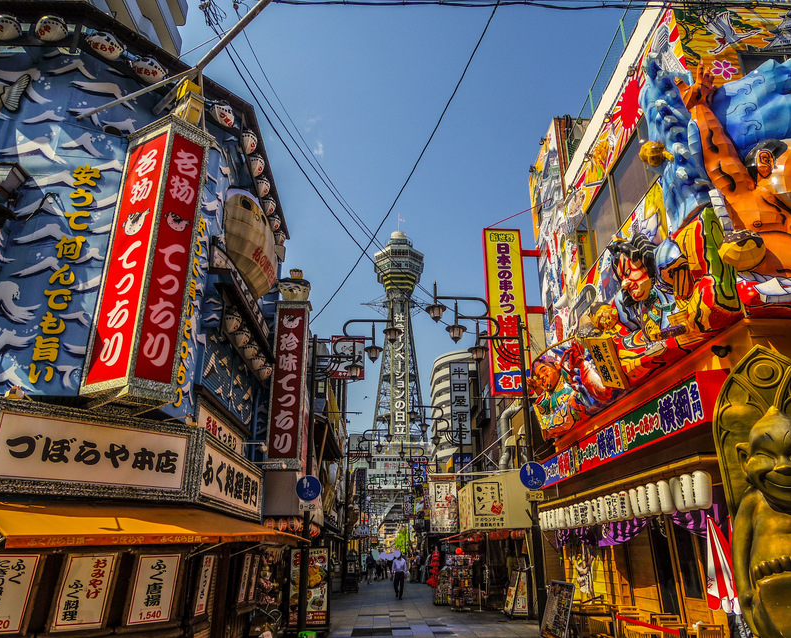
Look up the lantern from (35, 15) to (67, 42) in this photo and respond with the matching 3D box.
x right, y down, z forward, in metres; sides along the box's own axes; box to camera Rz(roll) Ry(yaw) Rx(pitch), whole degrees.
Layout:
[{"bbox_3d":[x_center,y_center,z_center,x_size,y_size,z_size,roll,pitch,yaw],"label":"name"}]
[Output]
[{"bbox_3d":[-5.670,-4.779,9.394,0.500,0.400,0.420,0,-23,0],"label":"lantern"}]

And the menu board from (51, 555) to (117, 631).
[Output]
[{"bbox_3d":[-4.060,3.573,7.403,0.050,0.910,0.620,-14,-26,41],"label":"menu board"}]

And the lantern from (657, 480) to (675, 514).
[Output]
[{"bbox_3d":[4.330,2.859,9.044,0.265,0.520,0.265,1,-23,-2],"label":"lantern"}]

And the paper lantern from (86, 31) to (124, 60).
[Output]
[{"bbox_3d":[-4.880,-4.597,9.514,0.390,0.430,0.580,-19,-29,39],"label":"paper lantern"}]

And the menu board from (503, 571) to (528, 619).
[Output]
[{"bbox_3d":[3.400,7.734,15.955,0.500,1.200,0.950,2,-23,-5],"label":"menu board"}]

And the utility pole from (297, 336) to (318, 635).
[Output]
[{"bbox_3d":[-2.100,3.691,13.733,0.200,6.970,0.200,0,-23,0],"label":"utility pole"}]

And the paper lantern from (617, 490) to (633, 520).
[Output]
[{"bbox_3d":[4.059,3.304,10.000,0.200,0.480,0.200,0,-22,-1],"label":"paper lantern"}]

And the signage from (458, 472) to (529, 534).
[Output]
[{"bbox_3d":[3.057,5.777,17.824,1.742,1.676,2.600,1,-22,-1],"label":"signage"}]

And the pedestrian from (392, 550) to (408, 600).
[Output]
[{"bbox_3d":[0.190,9.723,21.409,0.560,1.700,0.420,0,-23,0],"label":"pedestrian"}]

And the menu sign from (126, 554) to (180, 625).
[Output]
[{"bbox_3d":[-3.199,3.581,7.514,0.030,0.821,0.556,-16,-27,42],"label":"menu sign"}]

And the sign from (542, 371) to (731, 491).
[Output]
[{"bbox_3d":[3.880,2.328,10.401,0.400,0.660,7.400,1,-23,-2],"label":"sign"}]

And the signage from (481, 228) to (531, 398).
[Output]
[{"bbox_3d":[3.421,-0.293,17.456,1.100,5.500,0.360,0,-22,0],"label":"signage"}]

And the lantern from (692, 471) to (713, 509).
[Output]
[{"bbox_3d":[4.061,2.262,7.478,0.250,0.490,0.250,1,-22,-1],"label":"lantern"}]

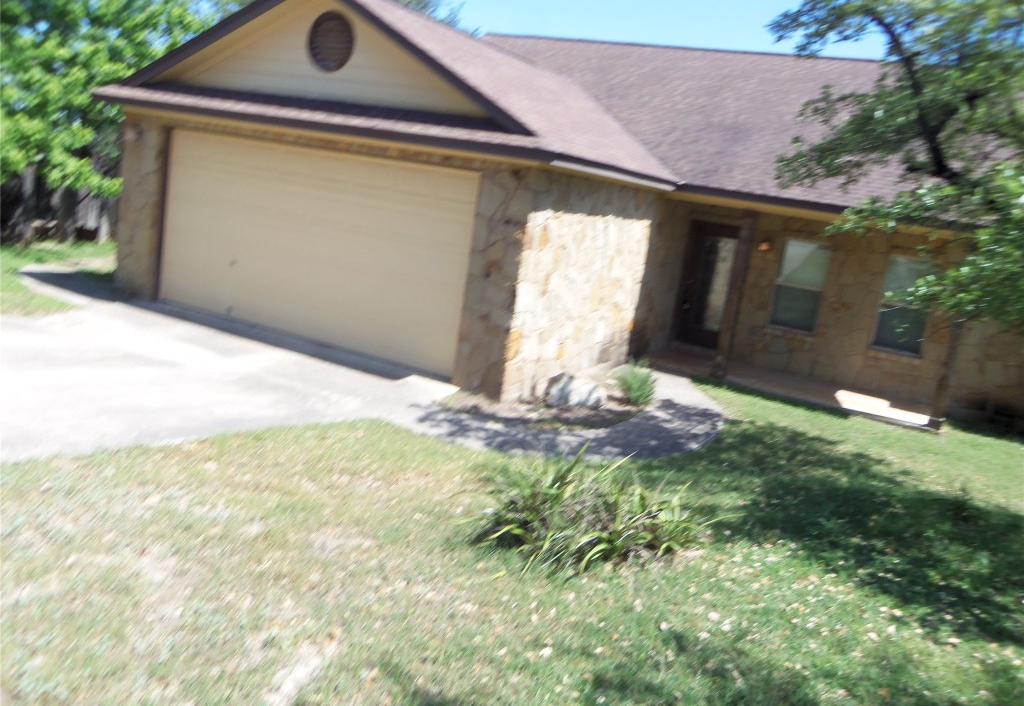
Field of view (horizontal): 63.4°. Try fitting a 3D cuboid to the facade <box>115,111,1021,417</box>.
[{"bbox_3d":[0.946,-1.059,11.391,12.100,2.620,5.130,14,12,25],"label":"facade"}]

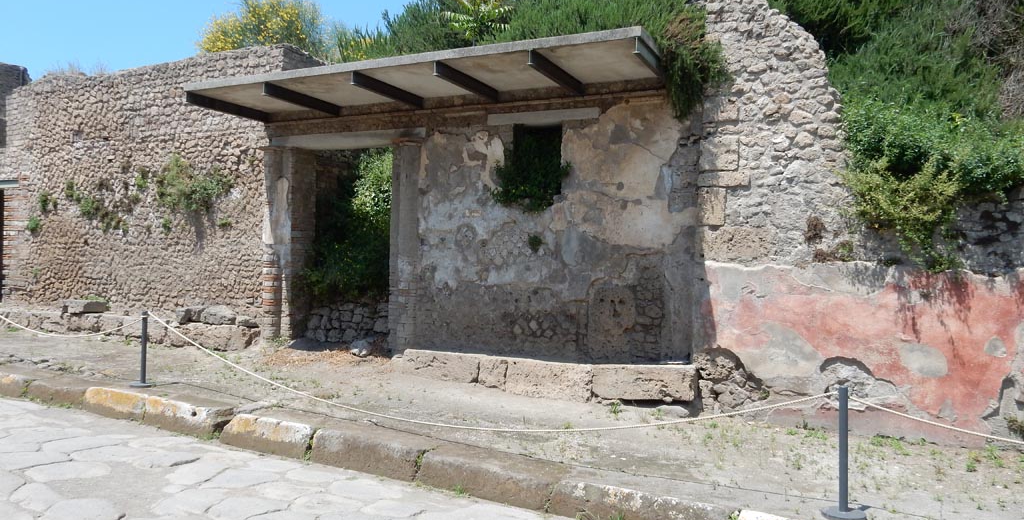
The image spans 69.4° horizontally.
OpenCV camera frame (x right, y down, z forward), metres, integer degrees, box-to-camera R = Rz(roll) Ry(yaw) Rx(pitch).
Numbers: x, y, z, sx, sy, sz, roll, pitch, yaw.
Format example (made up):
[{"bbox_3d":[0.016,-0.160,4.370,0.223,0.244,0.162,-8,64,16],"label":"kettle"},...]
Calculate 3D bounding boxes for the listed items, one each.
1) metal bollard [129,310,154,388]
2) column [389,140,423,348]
[{"bbox_3d":[-4.504,1.086,9.043,0.290,0.900,0.290,0,-1,24],"label":"metal bollard"},{"bbox_3d":[-1.459,-0.168,10.373,0.450,2.930,0.400,0,-1,24],"label":"column"}]

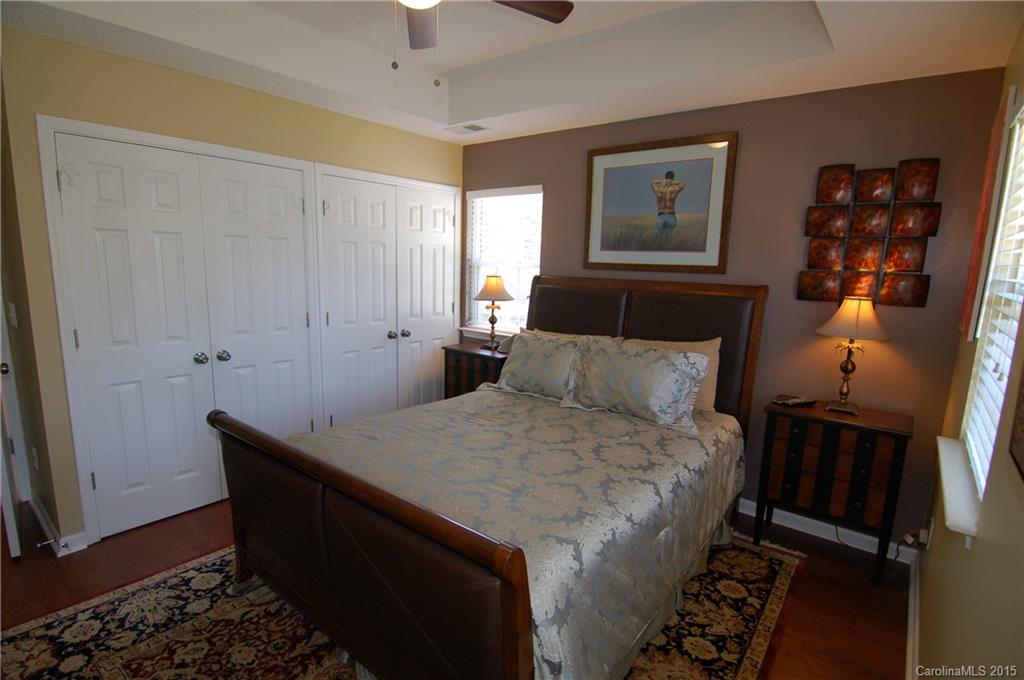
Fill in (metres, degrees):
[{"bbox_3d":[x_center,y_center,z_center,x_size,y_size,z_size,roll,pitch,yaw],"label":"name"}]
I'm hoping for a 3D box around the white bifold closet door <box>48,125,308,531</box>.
[{"bbox_3d":[-1.760,-0.017,2.836,0.040,2.035,1.181,9,12,39],"label":"white bifold closet door"}]

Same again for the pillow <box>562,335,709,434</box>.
[{"bbox_3d":[0.734,0.234,2.831,0.740,0.470,0.190,8,-17,33],"label":"pillow"}]

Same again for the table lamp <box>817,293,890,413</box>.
[{"bbox_3d":[1.678,0.077,2.399,0.297,0.579,0.295,9,12,39],"label":"table lamp"}]

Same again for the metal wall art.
[{"bbox_3d":[1.768,-0.524,2.409,0.533,0.695,0.060,9,12,39],"label":"metal wall art"}]

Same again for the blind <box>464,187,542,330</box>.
[{"bbox_3d":[-0.103,-0.647,3.991,0.825,1.155,0.050,9,12,39],"label":"blind"}]

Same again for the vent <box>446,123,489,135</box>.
[{"bbox_3d":[-0.328,-1.568,3.616,0.320,0.020,0.205,9,12,39],"label":"vent"}]

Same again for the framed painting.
[{"bbox_3d":[0.893,-0.855,3.118,0.995,0.816,0.040,9,12,39],"label":"framed painting"}]

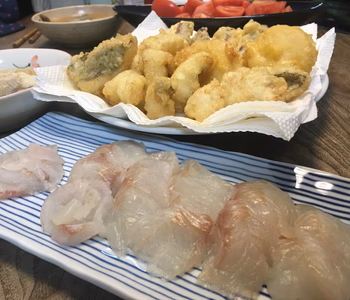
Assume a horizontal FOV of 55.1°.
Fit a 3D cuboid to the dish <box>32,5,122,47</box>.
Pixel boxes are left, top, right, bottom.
[{"bbox_3d":[-0.149,-0.193,0.533,0.140,0.046,0.140,-3,34,0],"label":"dish"}]

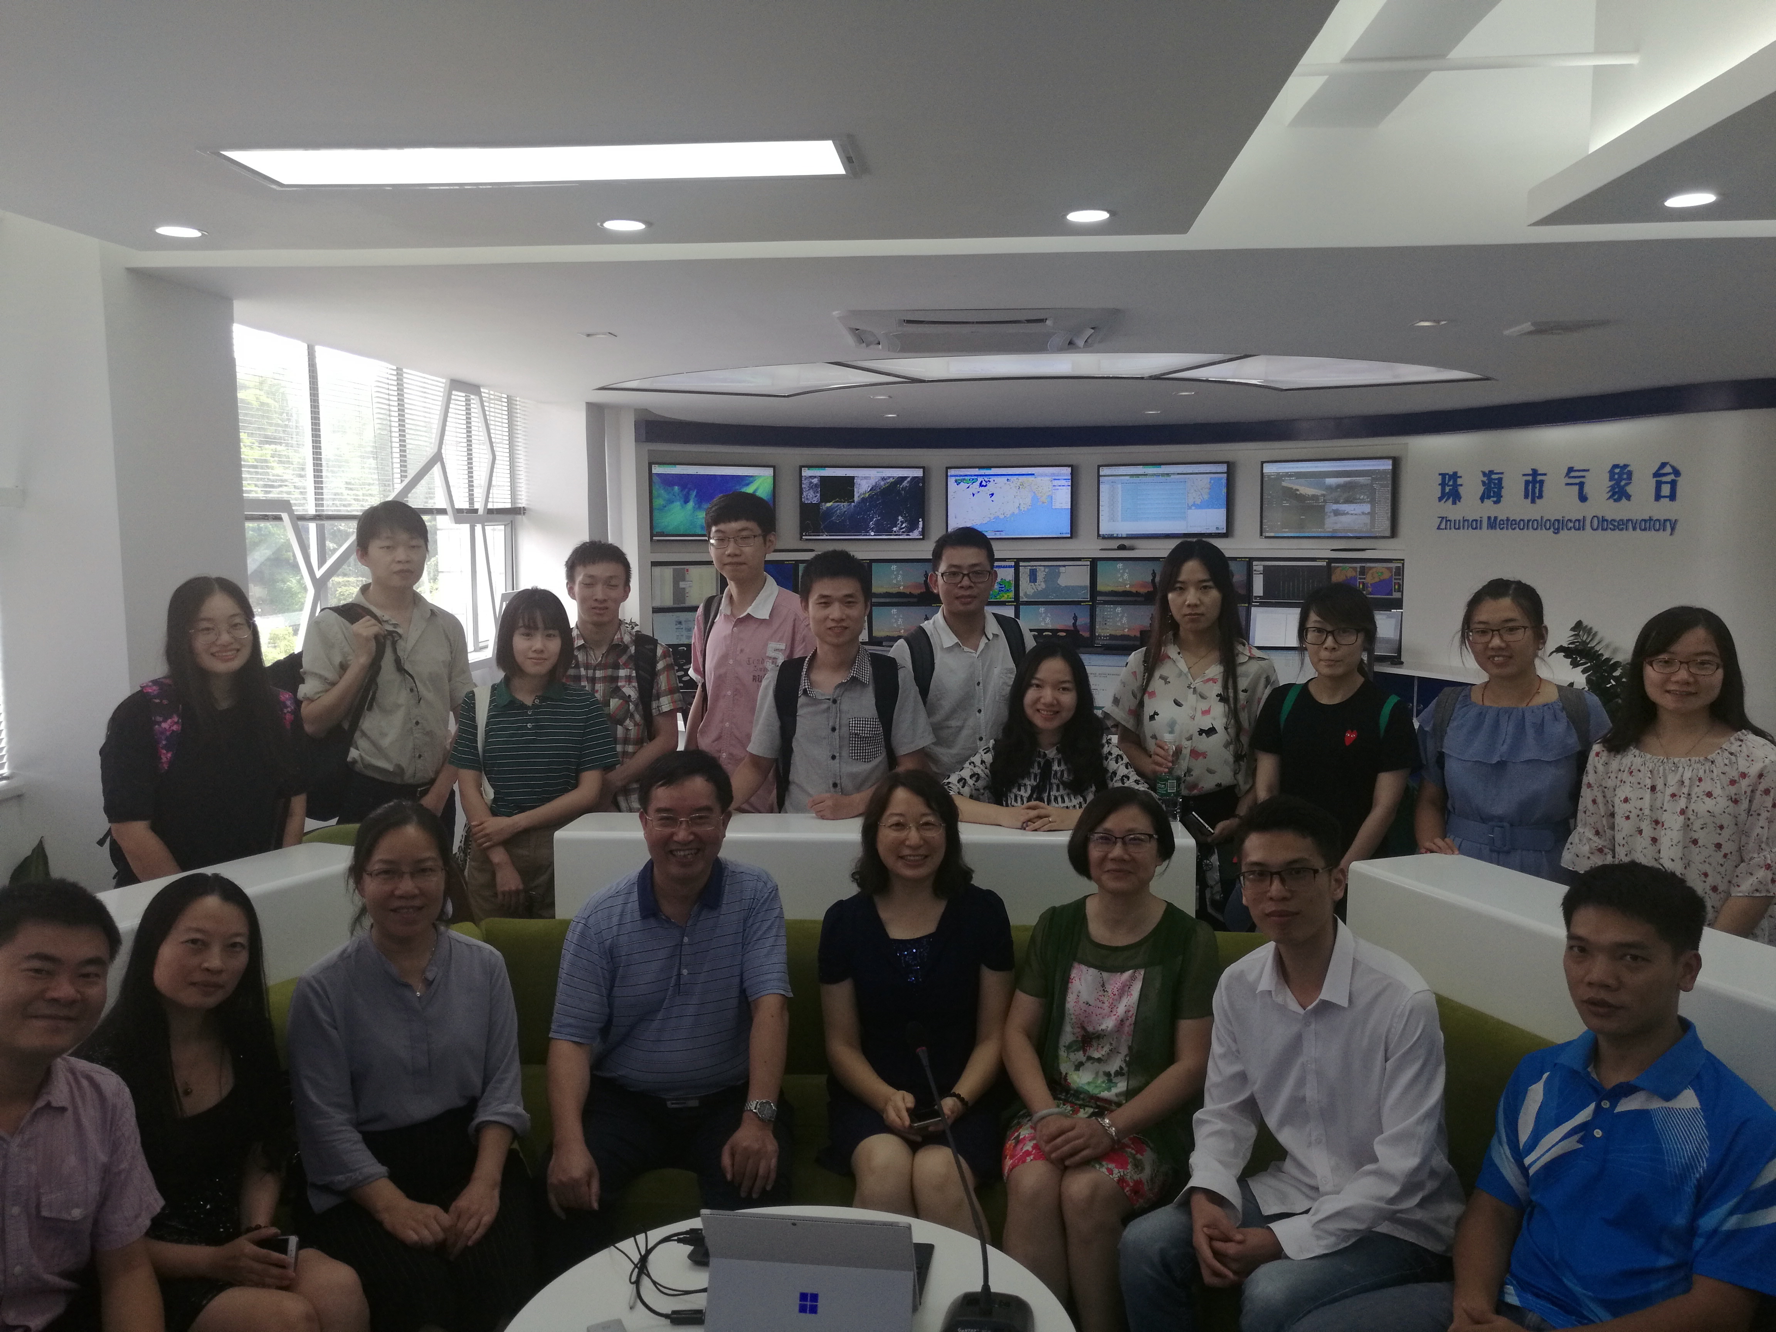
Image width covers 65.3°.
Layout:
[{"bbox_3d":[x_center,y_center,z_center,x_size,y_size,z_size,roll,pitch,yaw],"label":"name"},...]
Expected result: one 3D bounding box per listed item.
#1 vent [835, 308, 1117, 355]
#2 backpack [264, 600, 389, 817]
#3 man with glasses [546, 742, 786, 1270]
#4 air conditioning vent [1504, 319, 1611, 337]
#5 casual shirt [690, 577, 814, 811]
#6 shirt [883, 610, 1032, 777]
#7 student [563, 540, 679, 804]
[{"bbox_3d":[0.334,-1.223,5.132,0.950,0.070,0.970,0,6,5],"label":"vent"},{"bbox_3d":[-1.637,0.141,4.062,0.340,0.645,0.320,-3,7,-22],"label":"backpack"},{"bbox_3d":[-0.411,0.809,2.641,0.510,1.302,0.780,-1,6,-7],"label":"man with glasses"},{"bbox_3d":[2.468,-1.236,5.177,0.280,0.050,0.360,0,6,5],"label":"air conditioning vent"},{"bbox_3d":[-0.373,0.092,4.006,0.420,0.716,0.280,1,7,15],"label":"casual shirt"},{"bbox_3d":[0.244,0.162,4.165,0.480,0.679,0.290,0,6,2],"label":"shirt"},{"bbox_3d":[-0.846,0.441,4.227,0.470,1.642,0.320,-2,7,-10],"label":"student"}]

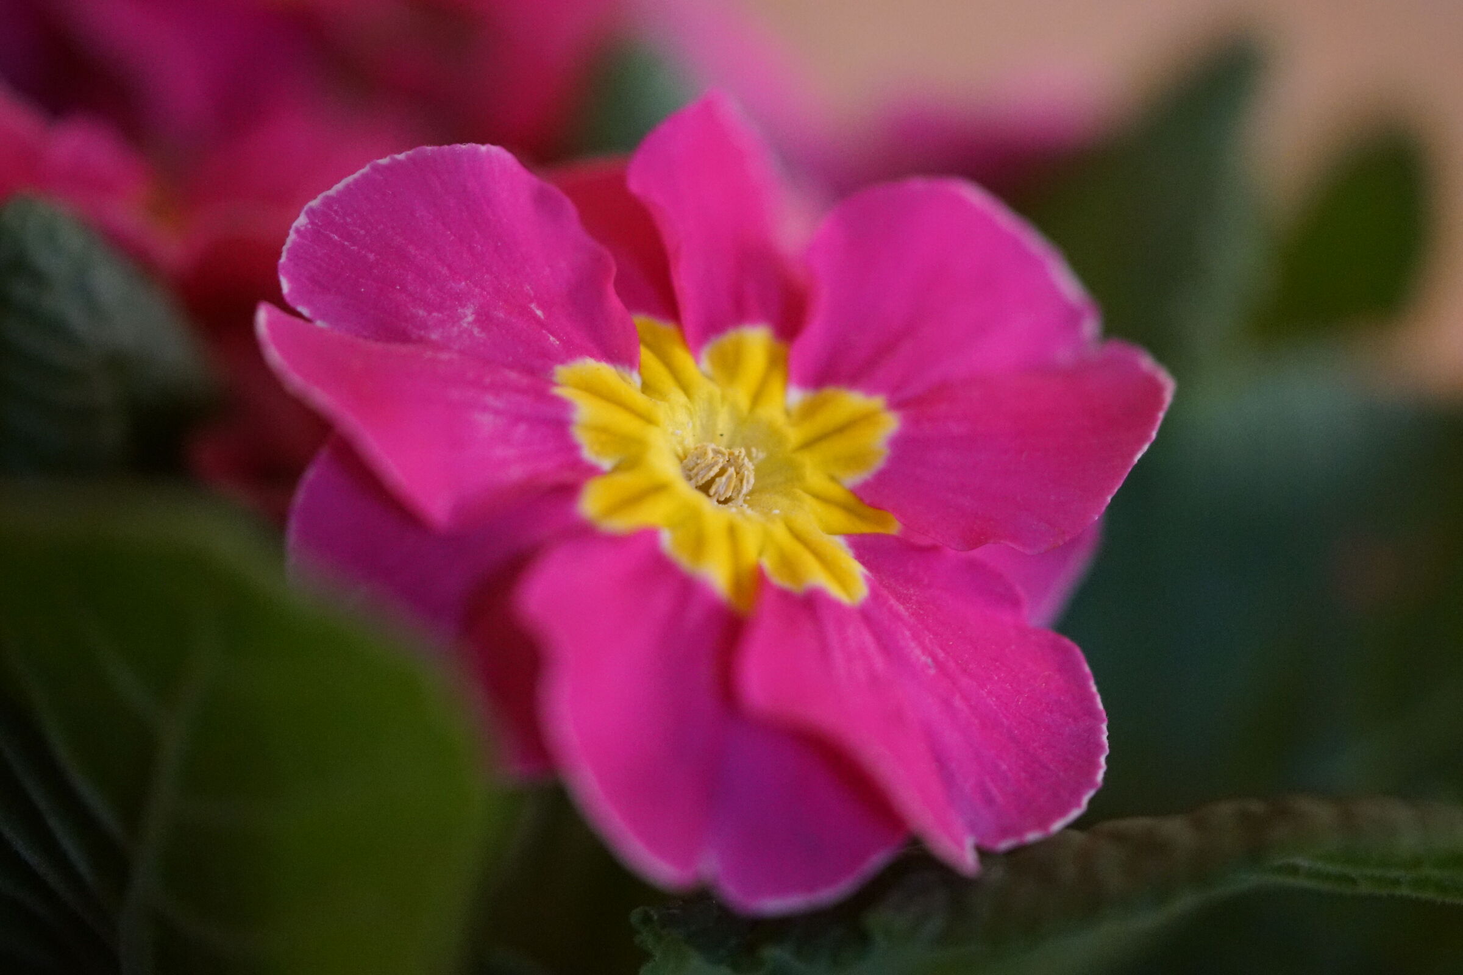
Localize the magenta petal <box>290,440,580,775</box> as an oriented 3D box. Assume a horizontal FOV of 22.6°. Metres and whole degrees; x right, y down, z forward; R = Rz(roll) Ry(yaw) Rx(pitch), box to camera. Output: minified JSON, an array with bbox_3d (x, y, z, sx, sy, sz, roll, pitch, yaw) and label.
[{"bbox_3d":[-0.013,0.004,0.181,0.019,0.012,0.006,37,-15,4],"label":"magenta petal"}]

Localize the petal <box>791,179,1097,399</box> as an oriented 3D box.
[{"bbox_3d":[0.009,-0.010,0.184,0.016,0.012,0.005,-23,-16,-24],"label":"petal"}]

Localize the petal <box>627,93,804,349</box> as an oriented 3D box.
[{"bbox_3d":[-0.001,-0.013,0.185,0.007,0.005,0.016,-16,63,-5],"label":"petal"}]

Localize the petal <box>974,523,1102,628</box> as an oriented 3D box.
[{"bbox_3d":[0.016,0.003,0.186,0.007,0.003,0.007,36,69,1],"label":"petal"}]

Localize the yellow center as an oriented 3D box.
[{"bbox_3d":[0.000,-0.001,0.181,0.017,0.005,0.017,42,60,5],"label":"yellow center"}]

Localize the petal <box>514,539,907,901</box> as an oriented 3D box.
[{"bbox_3d":[-0.001,0.011,0.176,0.014,0.020,0.006,-17,-20,-3],"label":"petal"}]

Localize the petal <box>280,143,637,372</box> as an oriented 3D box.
[{"bbox_3d":[-0.013,-0.011,0.180,0.018,0.012,0.005,19,-14,-4],"label":"petal"}]

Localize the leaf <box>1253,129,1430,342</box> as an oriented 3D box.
[{"bbox_3d":[0.037,-0.014,0.215,0.007,0.014,0.004,29,-10,19],"label":"leaf"}]

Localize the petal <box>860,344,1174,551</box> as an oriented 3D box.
[{"bbox_3d":[0.014,-0.002,0.181,0.018,0.004,0.011,-12,64,-19],"label":"petal"}]

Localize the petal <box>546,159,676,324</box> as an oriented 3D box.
[{"bbox_3d":[-0.005,-0.013,0.186,0.005,0.004,0.012,-24,72,-18],"label":"petal"}]

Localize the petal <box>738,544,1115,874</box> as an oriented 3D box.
[{"bbox_3d":[0.010,0.010,0.178,0.013,0.018,0.006,-50,0,-23],"label":"petal"}]

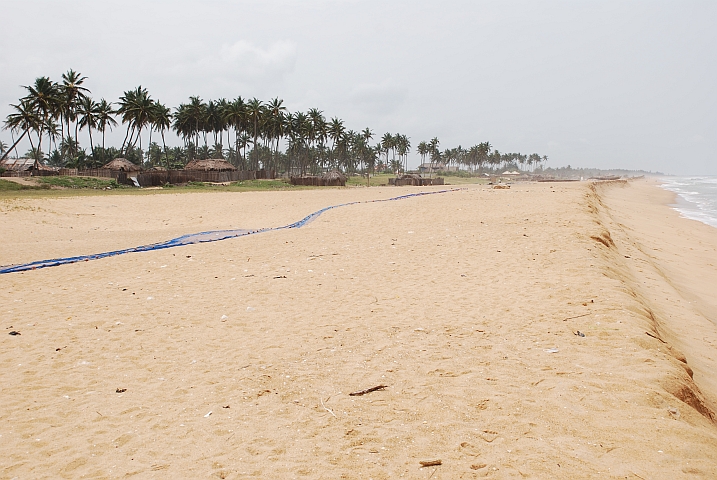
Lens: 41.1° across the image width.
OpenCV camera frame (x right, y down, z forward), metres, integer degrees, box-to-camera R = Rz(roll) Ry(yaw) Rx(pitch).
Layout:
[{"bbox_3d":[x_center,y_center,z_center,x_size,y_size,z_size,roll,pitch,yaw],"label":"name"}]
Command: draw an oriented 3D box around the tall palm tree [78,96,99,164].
[{"bbox_3d":[-42.590,-16.021,151.268,3.335,13.211,3.335,0,4,0],"label":"tall palm tree"}]

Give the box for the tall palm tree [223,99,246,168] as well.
[{"bbox_3d":[-19.903,-16.257,154.259,4.048,13.633,4.048,0,4,0],"label":"tall palm tree"}]

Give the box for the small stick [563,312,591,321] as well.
[{"bbox_3d":[2.475,0.871,10.813,0.032,0.020,0.669,3,5,40],"label":"small stick"}]

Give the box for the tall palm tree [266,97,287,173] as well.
[{"bbox_3d":[-13.386,-16.386,156.255,3.608,13.647,3.608,0,4,0],"label":"tall palm tree"}]

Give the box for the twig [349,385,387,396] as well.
[{"bbox_3d":[0.076,1.114,7.060,0.386,0.035,0.056,-4,5,-43],"label":"twig"}]

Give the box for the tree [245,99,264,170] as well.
[{"bbox_3d":[-16.761,-16.177,154.264,3.562,13.473,3.562,0,4,0],"label":"tree"}]

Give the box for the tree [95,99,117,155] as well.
[{"bbox_3d":[-40.692,-16.258,154.259,3.724,13.312,3.724,0,4,0],"label":"tree"}]

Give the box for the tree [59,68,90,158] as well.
[{"bbox_3d":[-43.581,-17.722,147.146,5.102,17.118,5.102,0,4,0],"label":"tree"}]

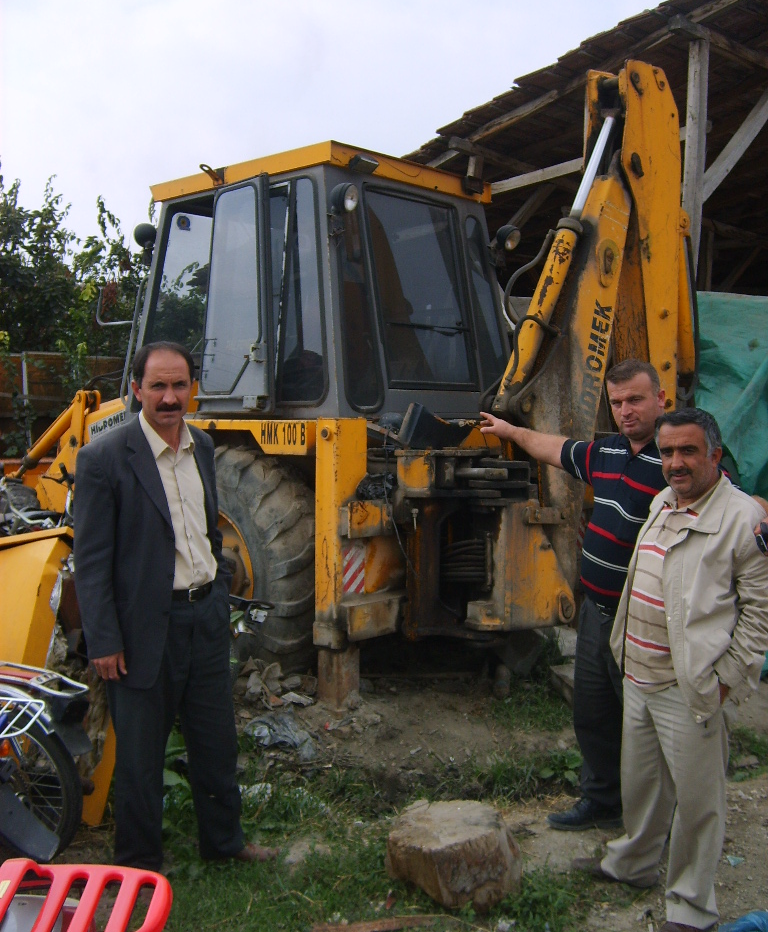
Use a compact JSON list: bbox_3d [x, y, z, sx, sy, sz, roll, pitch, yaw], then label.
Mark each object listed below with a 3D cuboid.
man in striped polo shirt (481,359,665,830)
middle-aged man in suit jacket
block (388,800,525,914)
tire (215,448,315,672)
[{"bbox_3d":[0.800,0.455,3.600,1.080,1.700,0.500,4,6,42],"label":"man in striped polo shirt"},{"bbox_3d":[-0.660,0.465,3.270,0.540,1.720,0.420,-2,5,-35],"label":"middle-aged man in suit jacket"},{"bbox_3d":[0.215,1.220,3.270,0.400,0.220,0.370,1,4,12],"label":"block"},{"bbox_3d":[-0.860,0.610,5.880,1.400,1.400,0.430,3,4,43],"label":"tire"}]

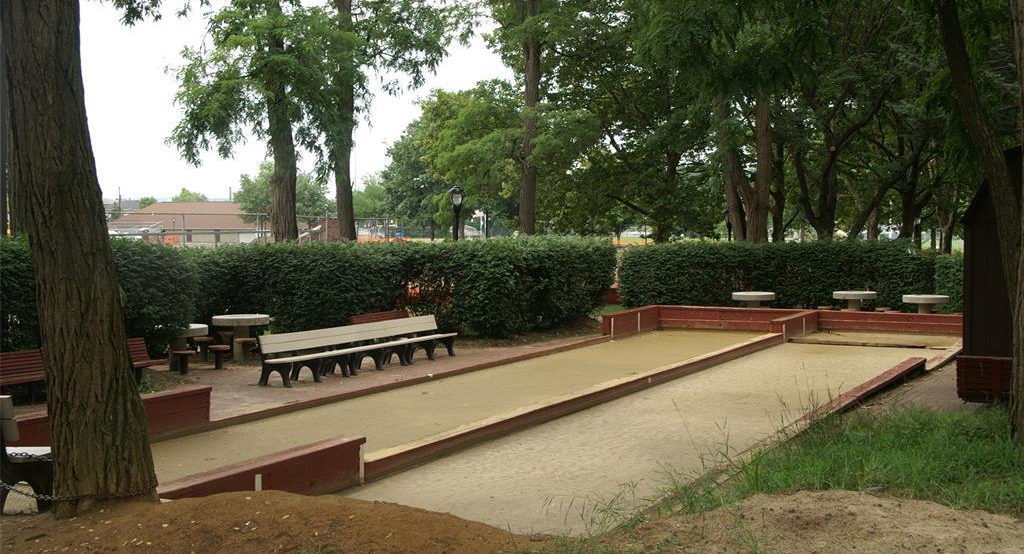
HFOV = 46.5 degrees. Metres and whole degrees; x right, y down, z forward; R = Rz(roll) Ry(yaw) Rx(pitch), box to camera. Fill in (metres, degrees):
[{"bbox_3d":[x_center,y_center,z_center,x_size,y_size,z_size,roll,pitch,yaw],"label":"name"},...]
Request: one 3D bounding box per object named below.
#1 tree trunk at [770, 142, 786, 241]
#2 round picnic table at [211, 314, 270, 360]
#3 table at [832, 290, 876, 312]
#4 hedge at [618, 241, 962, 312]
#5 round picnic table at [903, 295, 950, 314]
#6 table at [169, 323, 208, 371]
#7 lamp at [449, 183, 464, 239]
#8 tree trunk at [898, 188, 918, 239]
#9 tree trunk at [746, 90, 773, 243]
[{"bbox_3d":[9.162,-2.056,41.119,0.500,5.207,0.500,0,3,13],"label":"tree trunk"},{"bbox_3d":[-4.858,1.112,21.418,1.030,0.790,1.030,-1,3,-13],"label":"round picnic table"},{"bbox_3d":[8.086,0.755,28.118,1.030,0.780,1.030,0,3,16],"label":"table"},{"bbox_3d":[6.982,0.096,30.629,8.664,1.900,1.300,1,3,29],"label":"hedge"},{"bbox_3d":[9.210,0.812,26.518,1.030,0.780,1.030,0,3,19],"label":"round picnic table"},{"bbox_3d":[-5.738,1.248,20.618,1.030,0.770,1.030,-1,3,-16],"label":"table"},{"bbox_3d":[-1.668,-0.980,36.583,0.450,3.643,0.450,-1,3,-3],"label":"lamp"},{"bbox_3d":[13.972,-1.343,42.083,0.550,3.618,0.550,0,3,18],"label":"tree trunk"},{"bbox_3d":[7.286,-2.334,35.145,0.700,6.339,0.650,0,3,12],"label":"tree trunk"}]

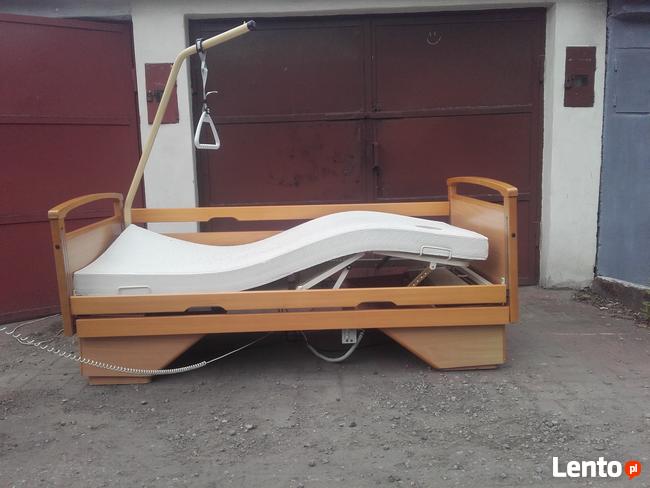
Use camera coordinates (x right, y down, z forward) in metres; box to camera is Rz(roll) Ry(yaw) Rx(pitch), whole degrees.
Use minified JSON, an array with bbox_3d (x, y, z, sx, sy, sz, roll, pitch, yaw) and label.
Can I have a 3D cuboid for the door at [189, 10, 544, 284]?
[{"bbox_3d":[0.323,-0.665,4.352,2.570,2.008,0.100,-1,8,1],"label":"door"}]

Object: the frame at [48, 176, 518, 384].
[{"bbox_3d":[-0.178,0.125,3.214,2.150,0.880,1.020,-3,9,-3],"label":"frame"}]

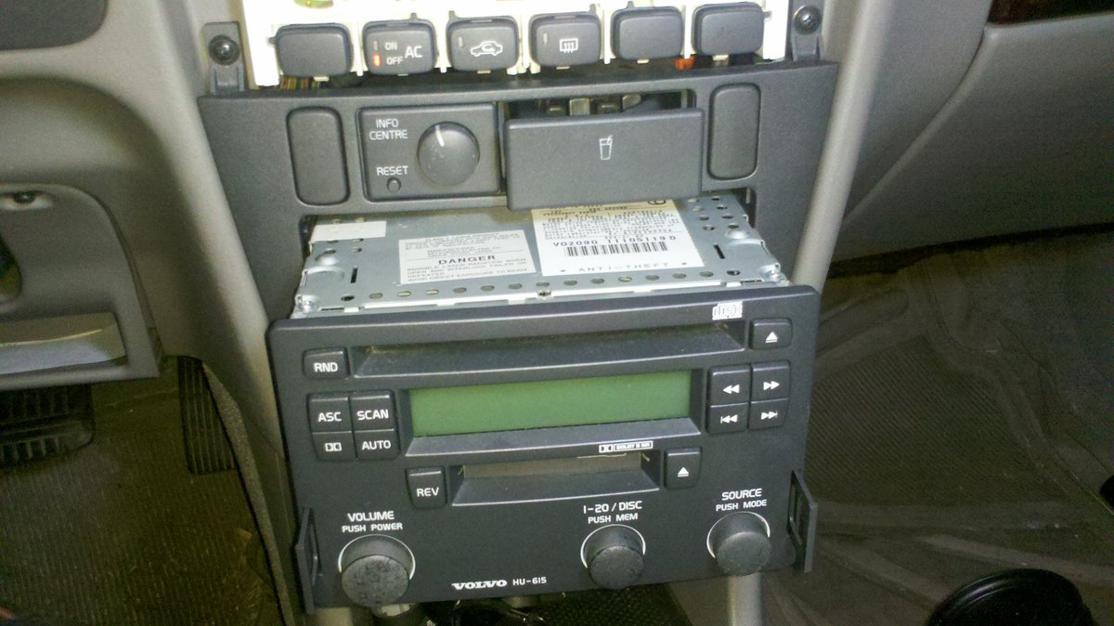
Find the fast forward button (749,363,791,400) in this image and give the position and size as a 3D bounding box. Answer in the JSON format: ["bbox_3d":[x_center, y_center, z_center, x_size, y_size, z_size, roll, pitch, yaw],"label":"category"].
[{"bbox_3d":[0.077,0.025,0.324,0.014,0.013,0.004,-5,22,-9],"label":"fast forward button"}]

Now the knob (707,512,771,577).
[{"bbox_3d":[0.070,0.088,0.336,0.022,0.022,0.011,-4,18,-4],"label":"knob"}]

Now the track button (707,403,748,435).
[{"bbox_3d":[0.062,0.038,0.326,0.015,0.011,0.004,-5,22,-8],"label":"track button"}]

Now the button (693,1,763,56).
[{"bbox_3d":[0.071,-0.118,0.368,0.028,0.019,0.009,-6,29,-10],"label":"button"}]

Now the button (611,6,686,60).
[{"bbox_3d":[0.035,-0.107,0.341,0.028,0.020,0.009,-4,26,-4],"label":"button"}]

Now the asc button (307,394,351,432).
[{"bbox_3d":[-0.079,0.035,0.311,0.013,0.013,0.004,-2,22,-1],"label":"asc button"}]

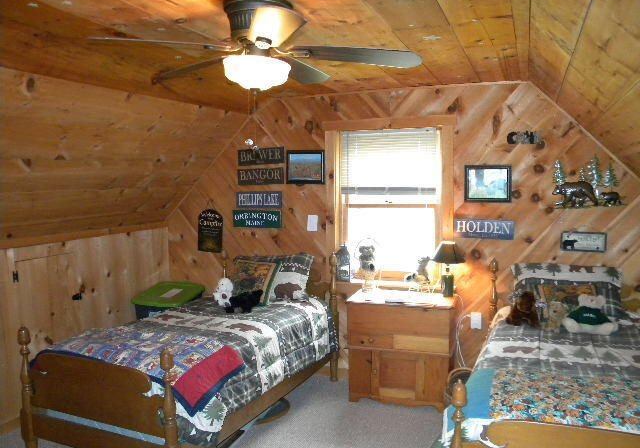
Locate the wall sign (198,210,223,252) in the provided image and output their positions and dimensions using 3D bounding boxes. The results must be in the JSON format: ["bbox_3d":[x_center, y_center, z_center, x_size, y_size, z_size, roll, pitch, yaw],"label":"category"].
[{"bbox_3d":[-0.997,0.063,4.746,0.266,0.402,0.015,2,6,22],"label":"wall sign"}]

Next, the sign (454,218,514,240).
[{"bbox_3d":[1.176,0.041,3.680,0.405,0.137,0.020,2,6,22],"label":"sign"}]

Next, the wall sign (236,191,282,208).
[{"bbox_3d":[-0.526,-0.210,4.524,0.449,0.137,0.020,2,6,22],"label":"wall sign"}]

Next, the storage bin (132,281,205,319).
[{"bbox_3d":[-1.237,0.766,4.298,0.450,0.380,0.580,0,6,10],"label":"storage bin"}]

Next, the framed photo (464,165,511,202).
[{"bbox_3d":[1.233,-0.292,3.793,0.325,0.268,0.025,2,6,22],"label":"framed photo"}]

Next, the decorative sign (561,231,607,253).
[{"bbox_3d":[1.762,0.121,3.455,0.275,0.128,0.020,2,6,22],"label":"decorative sign"}]

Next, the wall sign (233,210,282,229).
[{"bbox_3d":[-0.548,-0.041,4.549,0.479,0.153,0.020,2,6,22],"label":"wall sign"}]

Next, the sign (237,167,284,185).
[{"bbox_3d":[-0.508,-0.410,4.497,0.450,0.136,0.020,2,6,22],"label":"sign"}]

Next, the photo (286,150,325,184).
[{"bbox_3d":[-0.114,-0.471,4.326,0.349,0.283,0.025,2,6,22],"label":"photo"}]

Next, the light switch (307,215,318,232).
[{"bbox_3d":[-0.058,-0.006,4.170,0.078,0.122,0.013,2,6,22],"label":"light switch"}]

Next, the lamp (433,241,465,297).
[{"bbox_3d":[0.953,0.337,3.842,0.236,0.402,0.236,2,6,22],"label":"lamp"}]

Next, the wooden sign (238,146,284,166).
[{"bbox_3d":[-0.481,-0.555,4.274,0.430,0.136,0.020,2,6,22],"label":"wooden sign"}]

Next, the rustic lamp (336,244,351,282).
[{"bbox_3d":[0.186,0.307,4.103,0.090,0.280,0.090,2,6,22],"label":"rustic lamp"}]

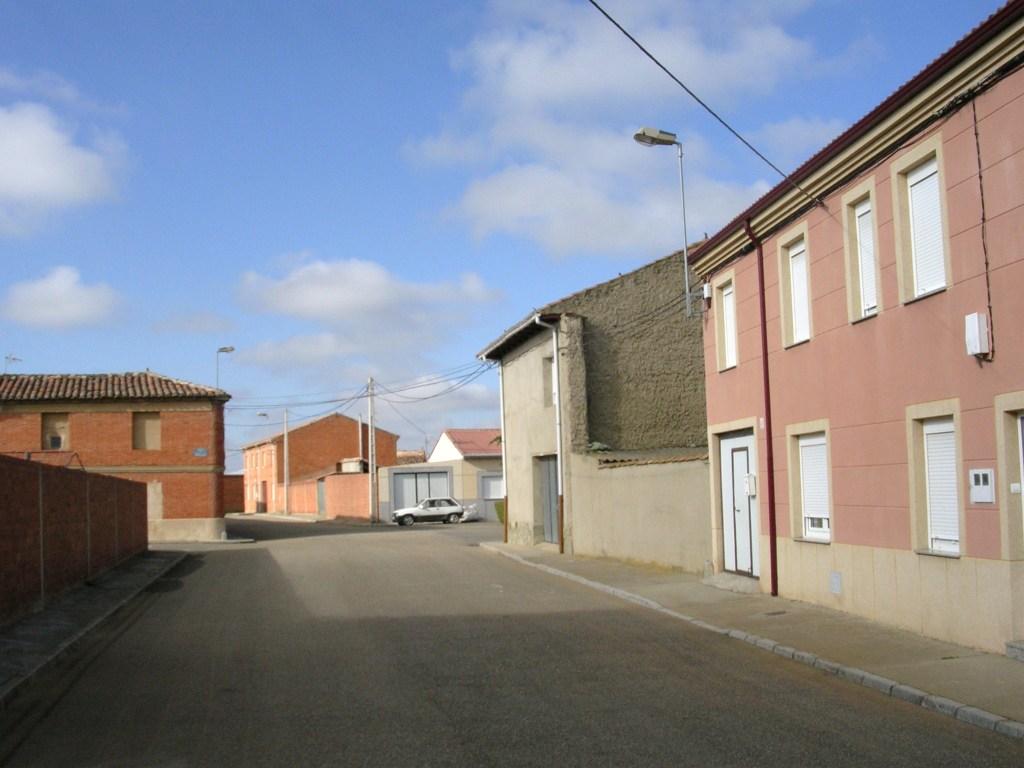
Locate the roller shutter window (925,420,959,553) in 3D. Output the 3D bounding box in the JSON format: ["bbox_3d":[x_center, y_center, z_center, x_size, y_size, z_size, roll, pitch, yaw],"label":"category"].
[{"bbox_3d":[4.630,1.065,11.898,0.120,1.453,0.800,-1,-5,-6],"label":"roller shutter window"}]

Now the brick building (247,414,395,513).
[{"bbox_3d":[-17.020,7.048,98.247,10.400,8.100,14.500,1,-6,-22],"label":"brick building"}]

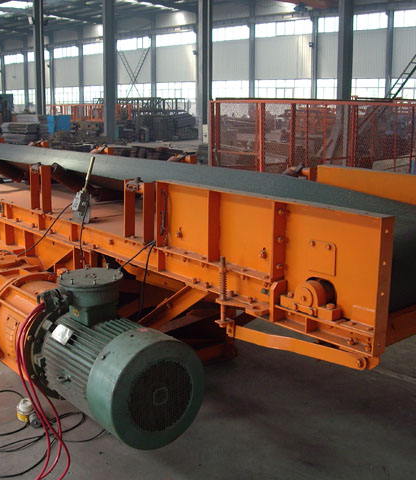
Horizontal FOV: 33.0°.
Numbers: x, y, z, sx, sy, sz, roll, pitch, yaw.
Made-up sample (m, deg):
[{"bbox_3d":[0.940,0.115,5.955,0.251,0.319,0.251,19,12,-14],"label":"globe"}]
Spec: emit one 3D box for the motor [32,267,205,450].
[{"bbox_3d":[-0.444,0.524,3.219,0.540,0.690,0.790,-9,14,-38],"label":"motor"}]

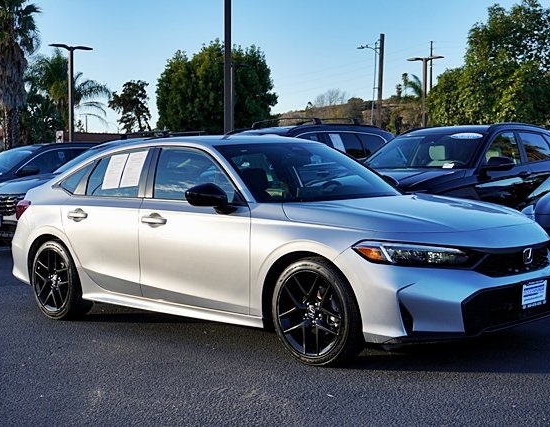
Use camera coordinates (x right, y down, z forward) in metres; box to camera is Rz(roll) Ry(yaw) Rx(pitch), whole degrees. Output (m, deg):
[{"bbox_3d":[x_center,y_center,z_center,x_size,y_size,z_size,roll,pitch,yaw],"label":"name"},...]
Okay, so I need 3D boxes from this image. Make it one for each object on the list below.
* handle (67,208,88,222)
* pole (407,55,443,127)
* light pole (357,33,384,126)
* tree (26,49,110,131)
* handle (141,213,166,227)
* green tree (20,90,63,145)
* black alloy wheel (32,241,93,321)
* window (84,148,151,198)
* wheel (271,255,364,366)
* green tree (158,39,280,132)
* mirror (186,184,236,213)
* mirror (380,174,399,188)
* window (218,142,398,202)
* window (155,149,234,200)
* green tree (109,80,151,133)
[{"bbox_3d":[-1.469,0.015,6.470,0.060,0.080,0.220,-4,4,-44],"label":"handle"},{"bbox_3d":[6.231,-3.315,36.102,1.750,6.390,0.400,1,2,28],"label":"pole"},{"bbox_3d":[6.081,-6.017,55.169,1.750,10.570,0.450,0,2,-6],"label":"light pole"},{"bbox_3d":[-11.890,-4.985,50.143,5.000,8.970,5.000,0,2,0],"label":"tree"},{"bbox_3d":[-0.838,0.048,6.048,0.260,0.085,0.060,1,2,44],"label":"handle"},{"bbox_3d":[-11.996,-3.397,45.098,2.800,6.120,2.800,0,2,0],"label":"green tree"},{"bbox_3d":[-1.702,0.527,7.038,0.645,0.645,0.235,1,2,44],"label":"black alloy wheel"},{"bbox_3d":[-1.177,-0.308,6.597,0.660,0.400,0.070,1,-25,44],"label":"window"},{"bbox_3d":[0.264,0.551,4.909,0.235,0.640,0.640,-4,4,-44],"label":"wheel"},{"bbox_3d":[-3.472,-5.522,52.158,7.300,9.850,7.000,0,2,0],"label":"green tree"},{"bbox_3d":[-0.388,-0.088,5.301,0.220,0.190,0.200,-4,4,-44],"label":"mirror"},{"bbox_3d":[0.943,-0.187,6.604,0.220,0.190,0.200,-4,4,-44],"label":"mirror"},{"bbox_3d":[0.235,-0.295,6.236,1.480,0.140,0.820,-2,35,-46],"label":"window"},{"bbox_3d":[-0.504,-0.267,5.723,0.930,0.400,0.050,1,-21,46],"label":"window"},{"bbox_3d":[-8.292,-4.247,50.000,2.500,6.771,2.500,-1,2,0],"label":"green tree"}]

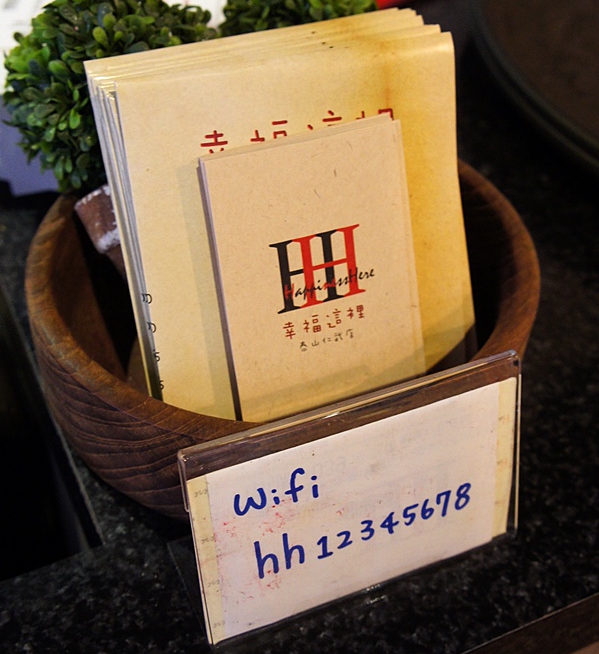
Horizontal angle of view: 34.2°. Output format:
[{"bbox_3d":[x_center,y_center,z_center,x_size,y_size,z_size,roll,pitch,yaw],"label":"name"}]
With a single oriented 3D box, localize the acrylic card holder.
[{"bbox_3d":[0.014,0.040,0.266,0.094,0.061,0.037,-15,46,-17],"label":"acrylic card holder"}]

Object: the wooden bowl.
[{"bbox_3d":[-0.005,-0.002,0.311,0.152,0.058,0.152,1,44,-1],"label":"wooden bowl"}]

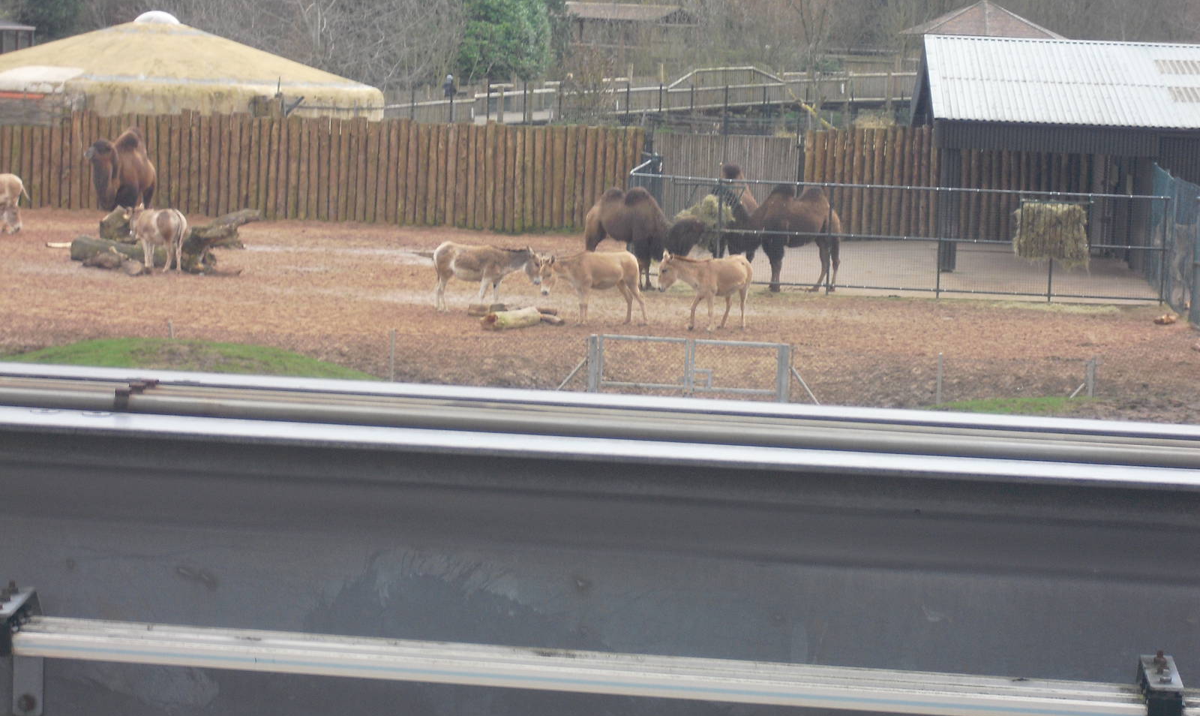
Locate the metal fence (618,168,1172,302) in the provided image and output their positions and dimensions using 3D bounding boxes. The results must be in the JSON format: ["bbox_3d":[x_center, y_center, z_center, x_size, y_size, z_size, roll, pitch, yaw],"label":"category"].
[{"bbox_3d":[5.429,-2.079,66.600,9.750,1.970,0.200,2,5,4],"label":"metal fence"}]

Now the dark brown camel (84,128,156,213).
[{"bbox_3d":[-10.058,-3.736,77.800,0.850,2.200,2.200,5,6,32],"label":"dark brown camel"}]

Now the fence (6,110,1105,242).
[{"bbox_3d":[-0.945,-4.200,85.000,25.600,2.500,0.400,2,5,0],"label":"fence"}]

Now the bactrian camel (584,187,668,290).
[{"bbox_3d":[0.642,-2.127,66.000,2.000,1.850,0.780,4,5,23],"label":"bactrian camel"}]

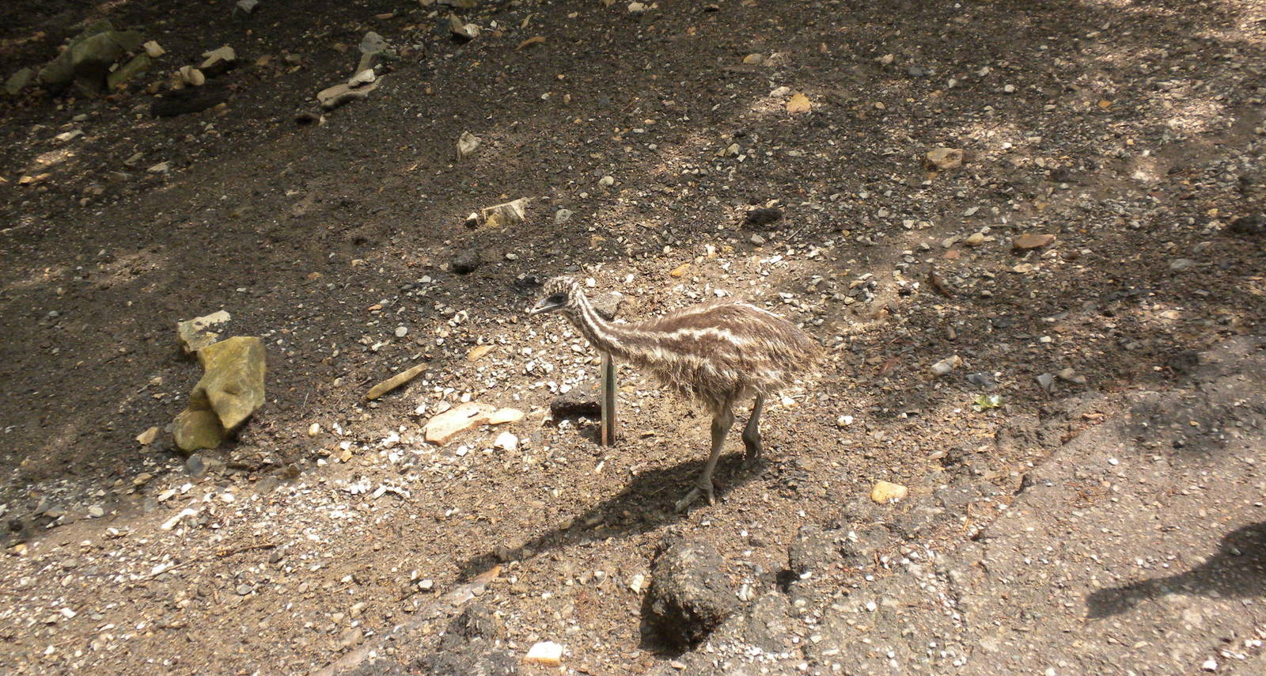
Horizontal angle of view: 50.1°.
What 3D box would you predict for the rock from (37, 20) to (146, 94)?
[{"bbox_3d":[-1.655,-0.859,4.147,0.297,0.180,0.225,-13,33,-21],"label":"rock"}]

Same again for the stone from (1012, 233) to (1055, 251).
[{"bbox_3d":[0.966,-0.231,3.257,0.091,0.019,0.046,-5,32,-9],"label":"stone"}]

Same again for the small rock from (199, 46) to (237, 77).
[{"bbox_3d":[-1.301,-0.867,4.244,0.111,0.081,0.093,-13,33,-21],"label":"small rock"}]

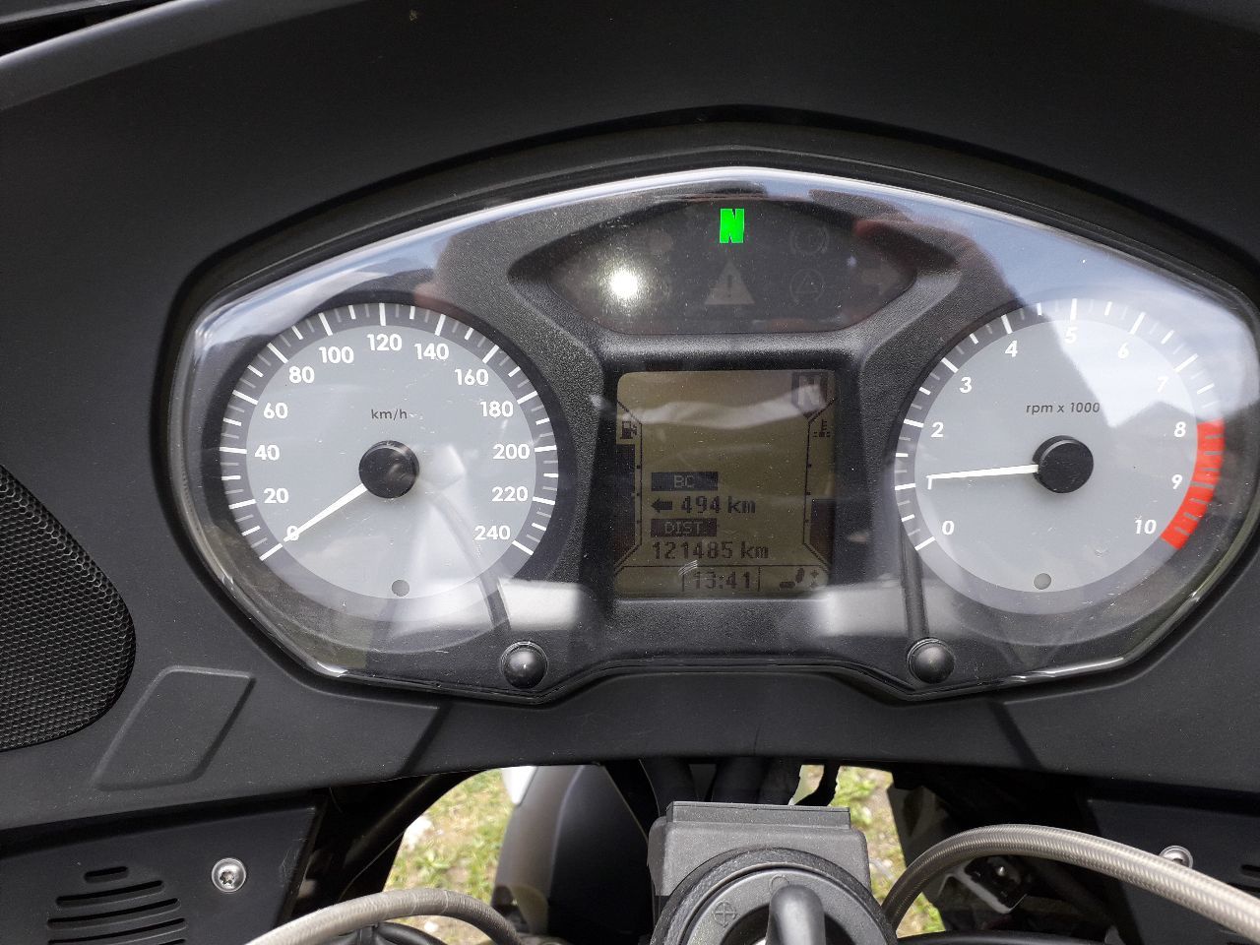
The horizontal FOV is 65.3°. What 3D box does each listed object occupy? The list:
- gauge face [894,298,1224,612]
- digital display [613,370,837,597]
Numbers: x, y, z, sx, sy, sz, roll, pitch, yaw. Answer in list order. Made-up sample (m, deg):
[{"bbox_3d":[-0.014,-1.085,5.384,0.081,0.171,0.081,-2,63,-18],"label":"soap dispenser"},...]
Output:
[{"bbox_3d":[0.124,-0.002,0.283,0.095,0.095,0.010,-1,15,-1],"label":"gauge face"},{"bbox_3d":[0.027,0.004,0.284,0.063,0.068,0.007,-1,15,-1],"label":"digital display"}]

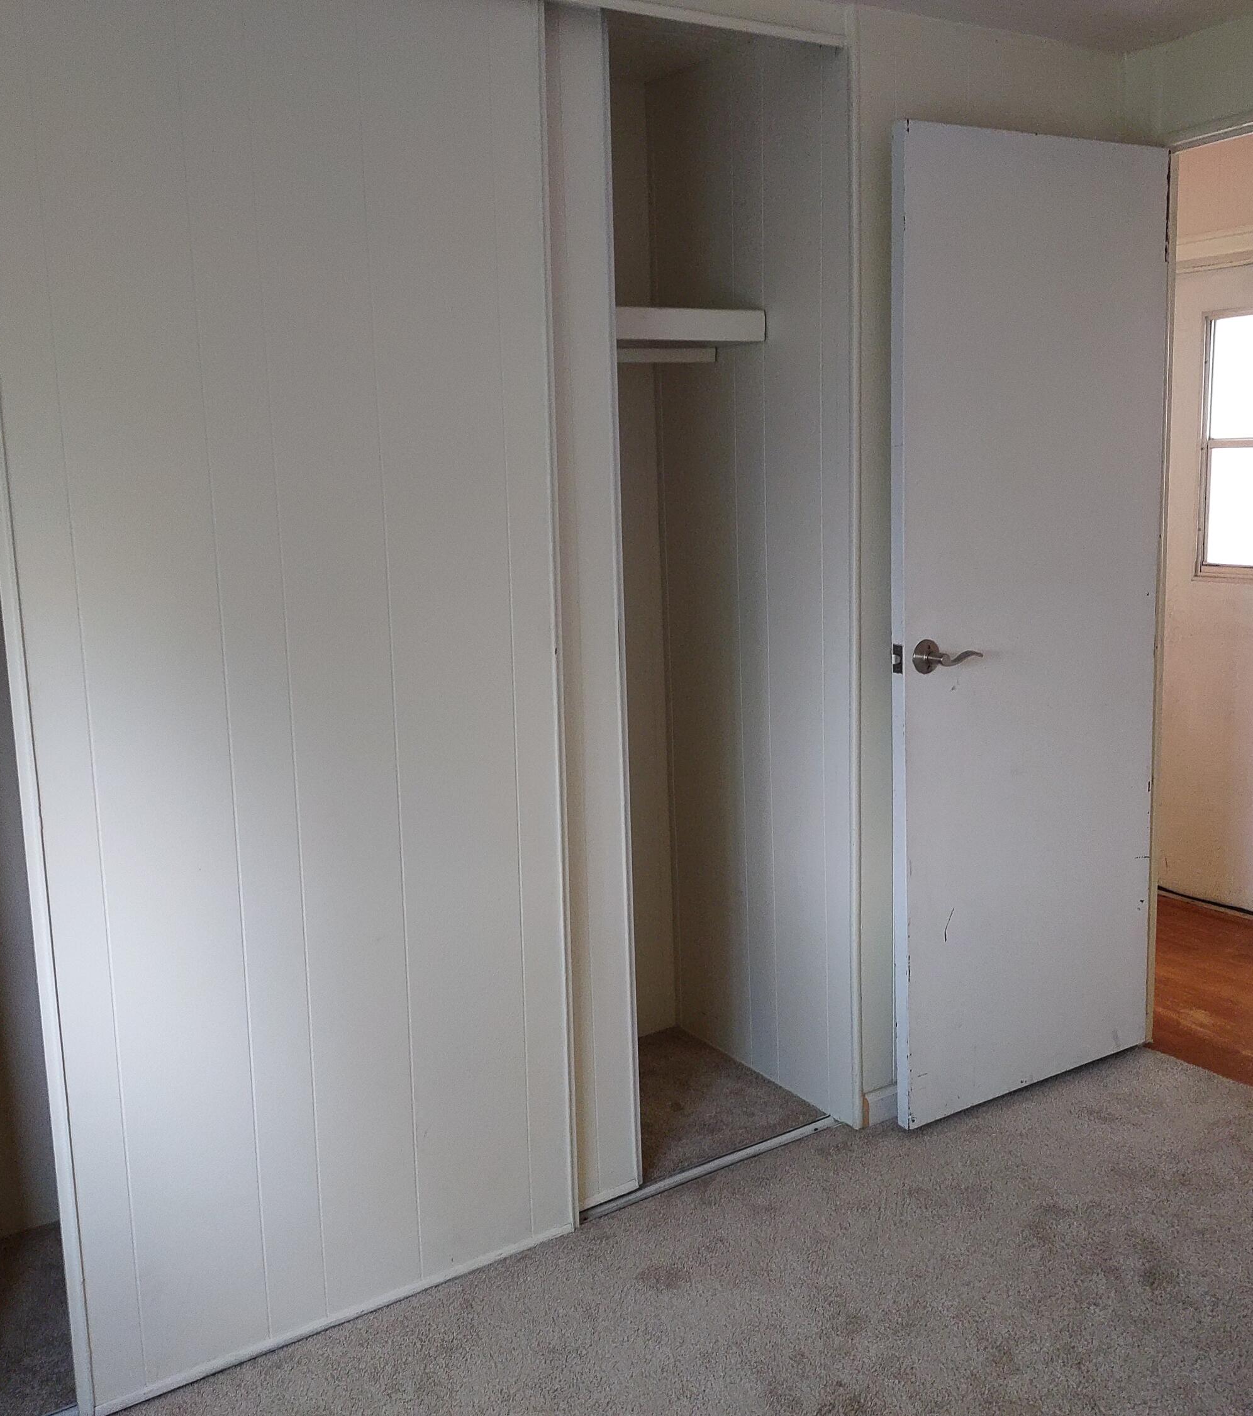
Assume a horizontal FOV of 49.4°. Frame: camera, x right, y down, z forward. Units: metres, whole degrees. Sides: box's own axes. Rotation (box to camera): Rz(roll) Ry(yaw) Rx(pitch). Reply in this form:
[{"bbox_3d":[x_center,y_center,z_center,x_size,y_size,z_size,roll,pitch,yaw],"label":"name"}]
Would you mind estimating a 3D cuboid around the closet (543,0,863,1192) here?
[{"bbox_3d":[0.001,-0.175,2.861,0.680,2.218,0.673,-9,12,-33],"label":"closet"}]

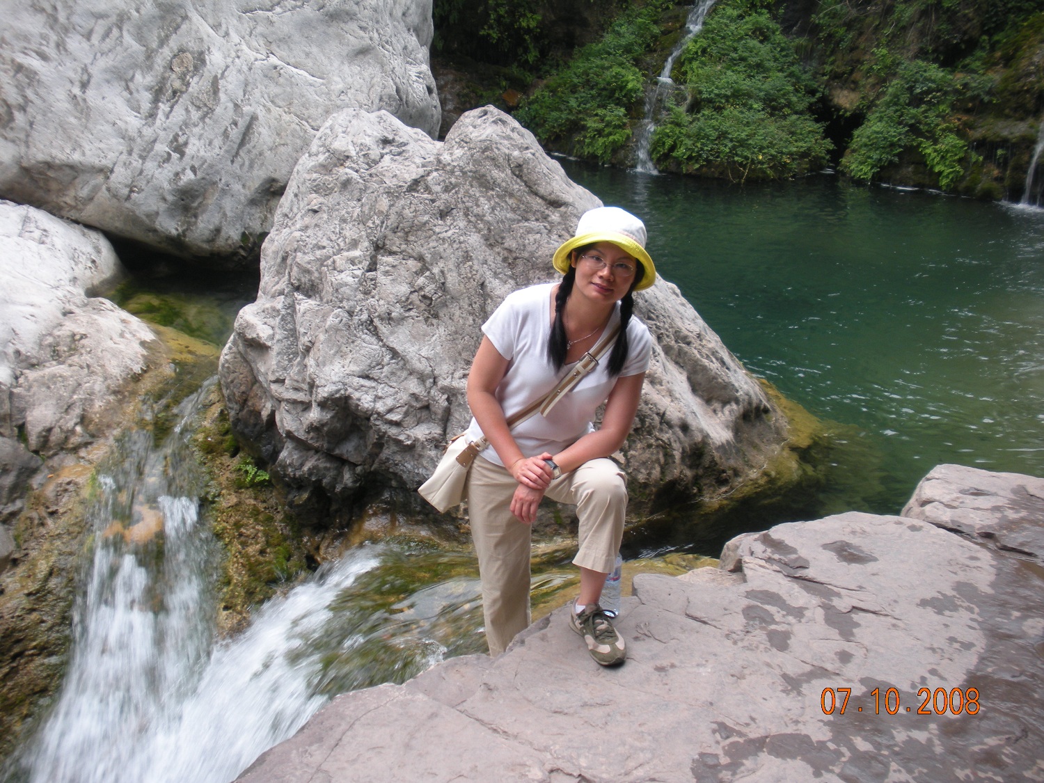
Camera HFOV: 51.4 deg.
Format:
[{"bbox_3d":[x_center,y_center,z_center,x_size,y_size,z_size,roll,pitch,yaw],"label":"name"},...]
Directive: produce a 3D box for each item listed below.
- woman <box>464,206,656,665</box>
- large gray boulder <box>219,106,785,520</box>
[{"bbox_3d":[0.100,0.202,2.876,0.500,1.460,0.640,-3,17,-10],"label":"woman"},{"bbox_3d":[-0.080,-0.485,5.228,2.550,1.750,2.000,-3,17,-10],"label":"large gray boulder"}]

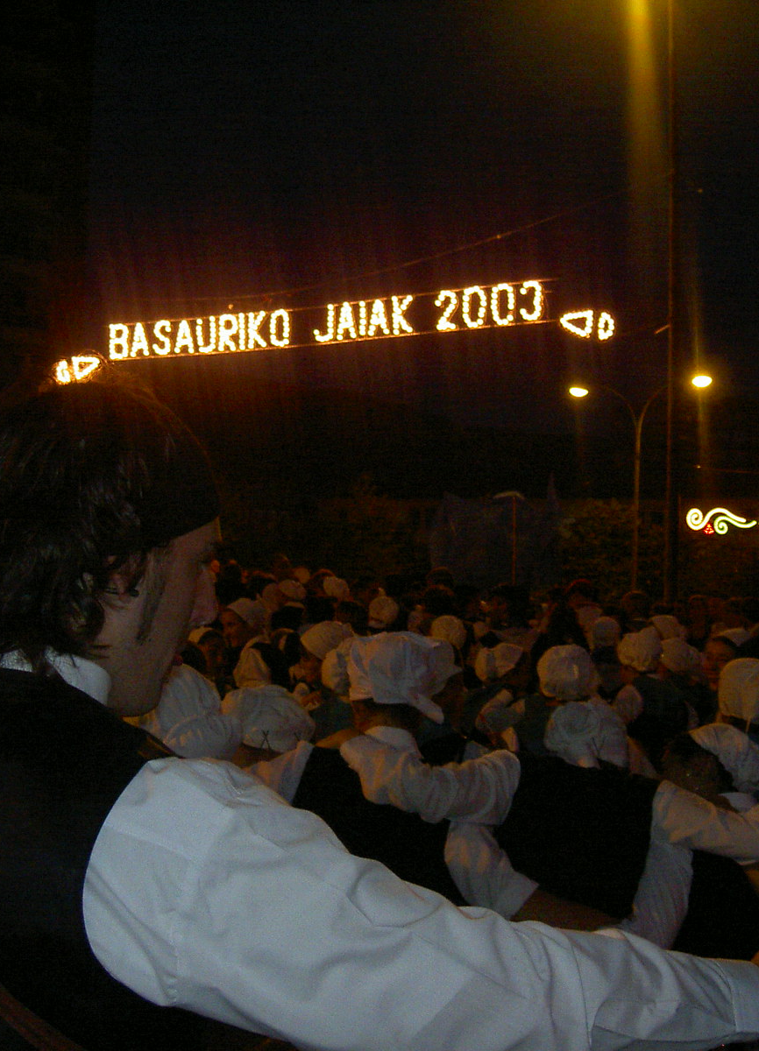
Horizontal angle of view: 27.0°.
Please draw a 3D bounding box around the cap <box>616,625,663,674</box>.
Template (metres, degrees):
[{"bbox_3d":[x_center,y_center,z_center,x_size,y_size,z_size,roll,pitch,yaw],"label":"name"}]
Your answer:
[{"bbox_3d":[1.219,0.582,7.400,0.210,0.210,0.225,1,-2,-6],"label":"cap"}]

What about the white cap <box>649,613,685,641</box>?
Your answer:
[{"bbox_3d":[1.777,0.649,9.800,0.250,0.210,0.260,1,-2,6],"label":"white cap"}]

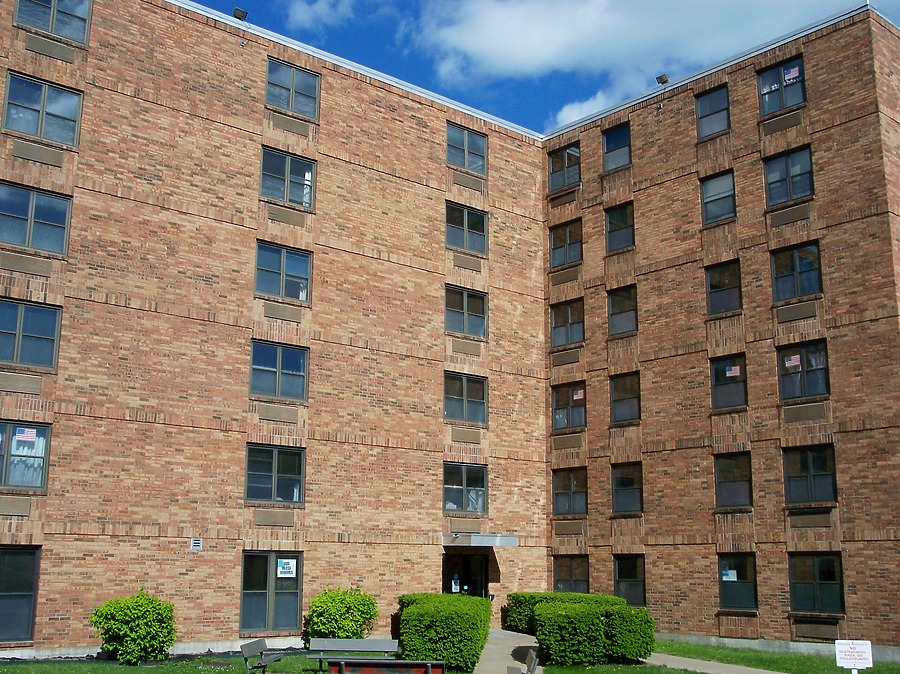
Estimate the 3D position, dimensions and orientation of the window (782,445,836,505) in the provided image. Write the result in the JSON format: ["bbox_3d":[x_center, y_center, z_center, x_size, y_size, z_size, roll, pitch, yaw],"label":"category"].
[{"bbox_3d":[8.917,3.400,24.484,0.120,1.440,1.390,11,-16,-39],"label":"window"}]

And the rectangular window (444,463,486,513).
[{"bbox_3d":[0.439,4.417,28.903,1.709,1.438,0.150,11,-16,-40],"label":"rectangular window"}]

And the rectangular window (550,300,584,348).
[{"bbox_3d":[3.781,-0.414,31.508,0.120,1.420,1.408,11,-16,-40],"label":"rectangular window"}]

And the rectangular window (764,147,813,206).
[{"bbox_3d":[8.974,-4.236,26.156,0.120,1.440,1.390,11,-16,-39],"label":"rectangular window"}]

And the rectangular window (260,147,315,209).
[{"bbox_3d":[-4.342,-4.268,26.561,1.692,1.420,0.120,11,-16,-40],"label":"rectangular window"}]

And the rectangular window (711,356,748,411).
[{"bbox_3d":[7.483,1.233,26.571,0.150,1.452,1.113,11,-16,-40],"label":"rectangular window"}]

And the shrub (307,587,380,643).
[{"bbox_3d":[-2.641,6.922,24.257,1.800,1.491,1.650,0,-12,0],"label":"shrub"}]

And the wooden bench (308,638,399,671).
[{"bbox_3d":[-1.754,5.768,17.578,1.620,0.800,0.600,-1,-12,4],"label":"wooden bench"}]

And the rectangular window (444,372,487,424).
[{"bbox_3d":[0.474,1.833,29.511,1.699,1.420,0.120,11,-16,-40],"label":"rectangular window"}]

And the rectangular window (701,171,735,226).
[{"bbox_3d":[7.549,-3.903,27.790,0.120,1.440,1.110,11,-16,-39],"label":"rectangular window"}]

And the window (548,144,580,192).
[{"bbox_3d":[3.807,-5.578,32.660,0.120,1.420,1.408,11,-16,-40],"label":"window"}]

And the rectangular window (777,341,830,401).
[{"bbox_3d":[8.904,0.859,24.924,0.150,1.452,1.405,11,-16,-40],"label":"rectangular window"}]

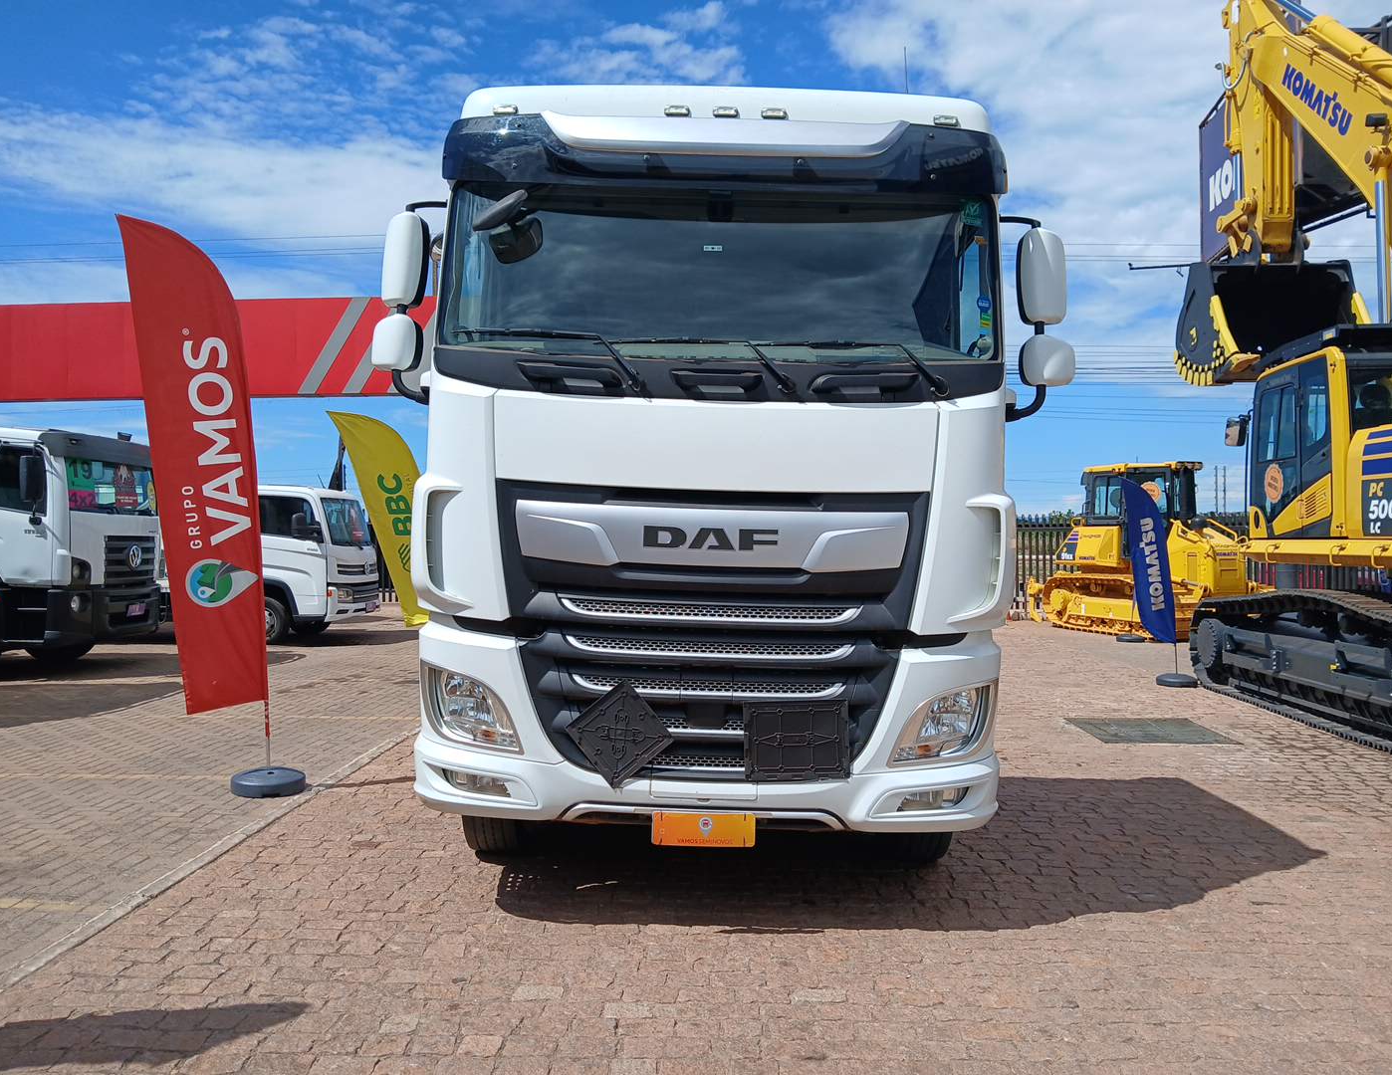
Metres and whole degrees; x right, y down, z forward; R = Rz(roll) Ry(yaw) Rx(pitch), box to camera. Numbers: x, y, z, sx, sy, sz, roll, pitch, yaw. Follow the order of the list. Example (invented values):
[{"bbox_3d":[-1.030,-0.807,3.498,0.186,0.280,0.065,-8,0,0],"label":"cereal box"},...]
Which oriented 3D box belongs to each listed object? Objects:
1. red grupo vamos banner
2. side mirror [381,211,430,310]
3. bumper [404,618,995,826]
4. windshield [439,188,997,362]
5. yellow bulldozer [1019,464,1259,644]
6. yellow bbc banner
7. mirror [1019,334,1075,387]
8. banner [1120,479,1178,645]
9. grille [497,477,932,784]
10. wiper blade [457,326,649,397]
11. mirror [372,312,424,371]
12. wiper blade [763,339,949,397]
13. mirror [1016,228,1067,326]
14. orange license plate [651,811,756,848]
[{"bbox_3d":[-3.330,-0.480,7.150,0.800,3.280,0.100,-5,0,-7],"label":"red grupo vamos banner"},{"bbox_3d":[-1.266,-1.210,4.700,0.200,0.420,0.140,1,-1,14],"label":"side mirror"},{"bbox_3d":[0.046,0.775,4.450,2.460,0.800,0.600,1,-1,0],"label":"bumper"},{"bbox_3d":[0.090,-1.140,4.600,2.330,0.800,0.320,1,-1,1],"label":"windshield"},{"bbox_3d":[8.413,0.227,19.800,2.500,2.950,4.700,1,-1,-23],"label":"yellow bulldozer"},{"bbox_3d":[-4.229,-0.235,14.600,1.350,2.900,0.200,1,-1,-12],"label":"yellow bbc banner"},{"bbox_3d":[1.535,-0.775,4.720,0.235,0.230,0.140,1,-1,-9],"label":"mirror"},{"bbox_3d":[5.260,0.280,12.500,0.530,1.930,0.100,-7,0,11],"label":"banner"},{"bbox_3d":[0.070,0.387,4.400,1.740,1.200,0.220,1,-1,1],"label":"grille"},{"bbox_3d":[-0.605,-0.735,4.500,0.800,0.270,0.170,1,-1,1],"label":"wiper blade"},{"bbox_3d":[-1.303,-0.853,4.700,0.210,0.260,0.150,1,-1,14],"label":"mirror"},{"bbox_3d":[0.663,-0.705,4.470,0.770,0.225,0.140,1,-1,1],"label":"wiper blade"},{"bbox_3d":[1.508,-1.137,4.700,0.200,0.420,0.140,2,-1,-8],"label":"mirror"},{"bbox_3d":[0.030,1.135,4.180,0.400,0.135,0.020,1,-1,0],"label":"orange license plate"}]

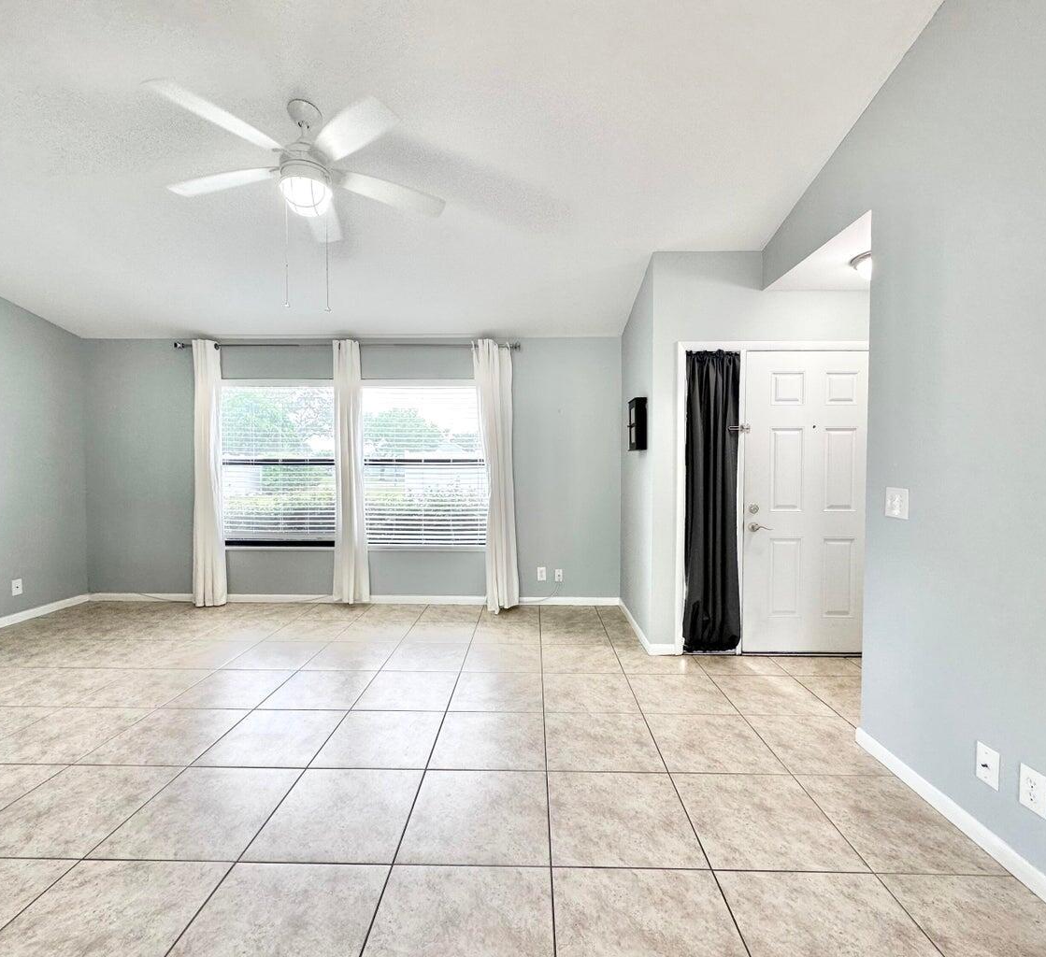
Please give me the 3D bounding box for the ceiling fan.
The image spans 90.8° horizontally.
[{"bbox_3d":[-0.996,-1.454,2.358,1.280,0.540,1.280,0,2,1],"label":"ceiling fan"}]

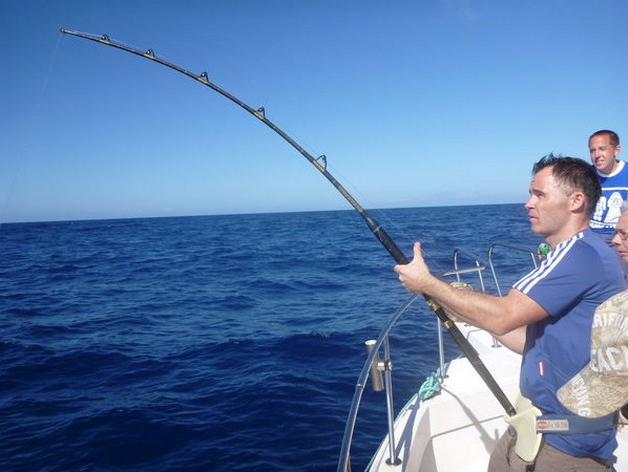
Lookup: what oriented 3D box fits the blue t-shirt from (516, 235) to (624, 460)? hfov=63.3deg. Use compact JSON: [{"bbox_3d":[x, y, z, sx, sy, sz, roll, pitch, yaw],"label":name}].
[{"bbox_3d":[0.797,0.314,1.600,0.310,0.650,0.470,0,3,29],"label":"blue t-shirt"}]

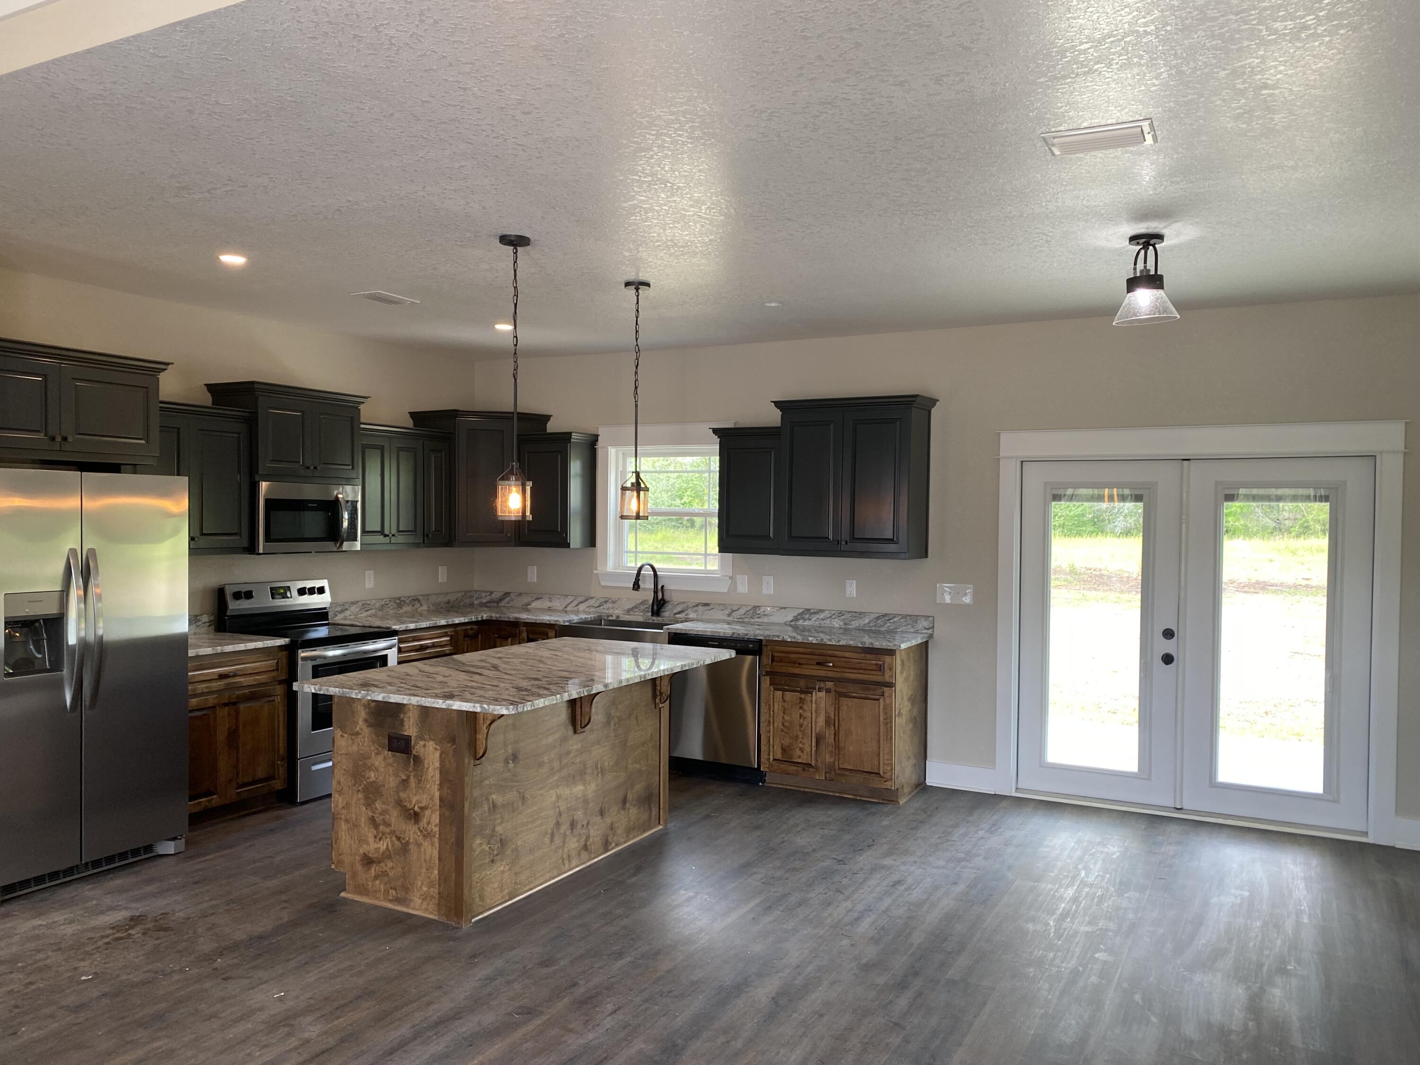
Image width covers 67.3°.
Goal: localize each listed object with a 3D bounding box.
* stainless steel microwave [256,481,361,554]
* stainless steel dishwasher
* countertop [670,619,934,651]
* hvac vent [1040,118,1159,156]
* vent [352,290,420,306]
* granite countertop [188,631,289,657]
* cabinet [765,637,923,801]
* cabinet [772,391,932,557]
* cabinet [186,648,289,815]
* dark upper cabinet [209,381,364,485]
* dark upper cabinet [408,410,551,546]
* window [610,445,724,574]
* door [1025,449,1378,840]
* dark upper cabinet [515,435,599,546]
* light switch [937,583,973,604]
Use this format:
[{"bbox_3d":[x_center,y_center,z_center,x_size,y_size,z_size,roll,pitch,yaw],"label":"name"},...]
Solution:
[{"bbox_3d":[-2.511,-0.088,6.426,0.395,0.402,0.757,1,1,28],"label":"stainless steel microwave"},{"bbox_3d":[0.156,1.083,6.778,0.605,0.862,0.620,1,1,28],"label":"stainless steel dishwasher"},{"bbox_3d":[0.535,0.618,6.561,1.532,0.033,0.643,1,1,28],"label":"countertop"},{"bbox_3d":[1.159,-1.164,3.164,0.302,0.020,0.214,1,1,28],"label":"hvac vent"},{"bbox_3d":[-1.726,-1.242,5.688,0.209,0.020,0.295,1,1,28],"label":"vent"},{"bbox_3d":[-2.780,0.609,5.697,0.631,0.037,0.797,1,1,28],"label":"granite countertop"},{"bbox_3d":[0.813,1.085,6.441,0.843,0.897,0.605,1,1,28],"label":"cabinet"},{"bbox_3d":[0.877,-0.325,6.520,0.938,0.950,0.405,1,1,28],"label":"cabinet"},{"bbox_3d":[-2.777,1.062,5.693,0.612,0.897,0.752,1,1,28],"label":"cabinet"},{"bbox_3d":[-2.507,-0.575,6.392,0.418,0.539,0.856,1,1,28],"label":"dark upper cabinet"},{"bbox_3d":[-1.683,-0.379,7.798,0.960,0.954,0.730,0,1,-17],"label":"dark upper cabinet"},{"bbox_3d":[-0.295,-0.155,7.401,0.910,0.897,0.100,1,1,28],"label":"window"},{"bbox_3d":[2.643,0.564,5.946,1.802,1.955,0.065,1,1,28],"label":"door"},{"bbox_3d":[-1.079,-0.291,7.567,0.475,0.800,0.360,1,1,28],"label":"dark upper cabinet"},{"bbox_3d":[1.479,0.373,6.431,0.218,0.121,0.010,1,1,28],"label":"light switch"}]

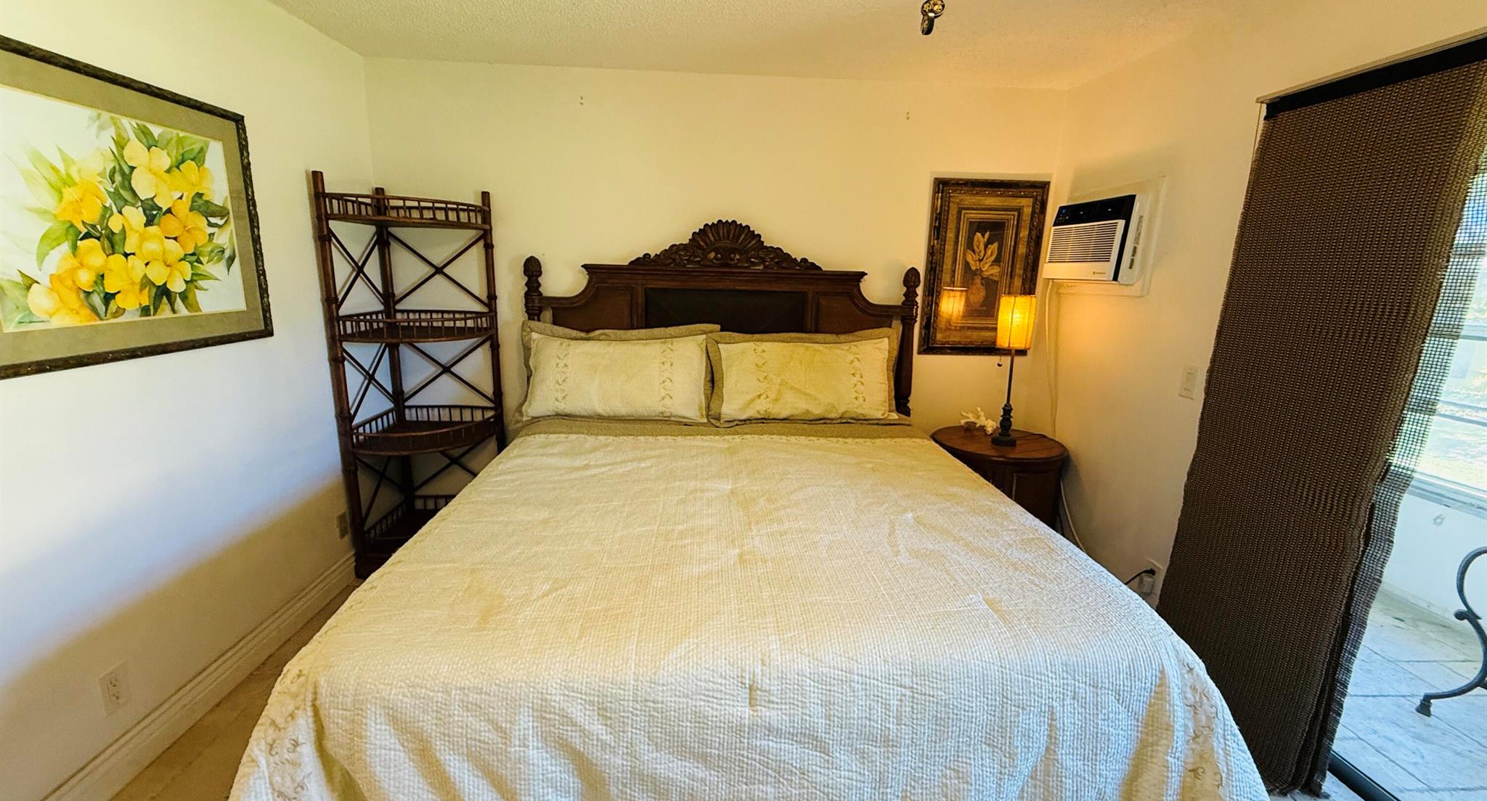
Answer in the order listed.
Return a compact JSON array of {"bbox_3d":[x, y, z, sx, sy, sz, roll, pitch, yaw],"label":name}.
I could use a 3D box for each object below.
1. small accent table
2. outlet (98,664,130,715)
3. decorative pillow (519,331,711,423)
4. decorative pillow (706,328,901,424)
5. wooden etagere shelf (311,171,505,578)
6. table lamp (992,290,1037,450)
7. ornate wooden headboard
[{"bbox_3d":[1.293,0.525,3.111,0.610,0.650,0.600,0,12,-4],"label":"small accent table"},{"bbox_3d":[-1.714,0.786,1.650,0.010,0.116,0.073,0,12,-4],"label":"outlet"},{"bbox_3d":[-0.620,-0.126,2.949,0.920,0.470,0.190,0,-8,-4],"label":"decorative pillow"},{"bbox_3d":[0.313,-0.124,3.048,0.980,0.480,0.190,0,-8,-4],"label":"decorative pillow"},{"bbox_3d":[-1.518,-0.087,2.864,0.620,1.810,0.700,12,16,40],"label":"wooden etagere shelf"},{"bbox_3d":[1.321,-0.160,2.963,0.160,0.745,0.160,0,12,-4],"label":"table lamp"},{"bbox_3d":[-0.099,-0.072,3.202,2.040,1.700,0.100,0,12,-4],"label":"ornate wooden headboard"}]

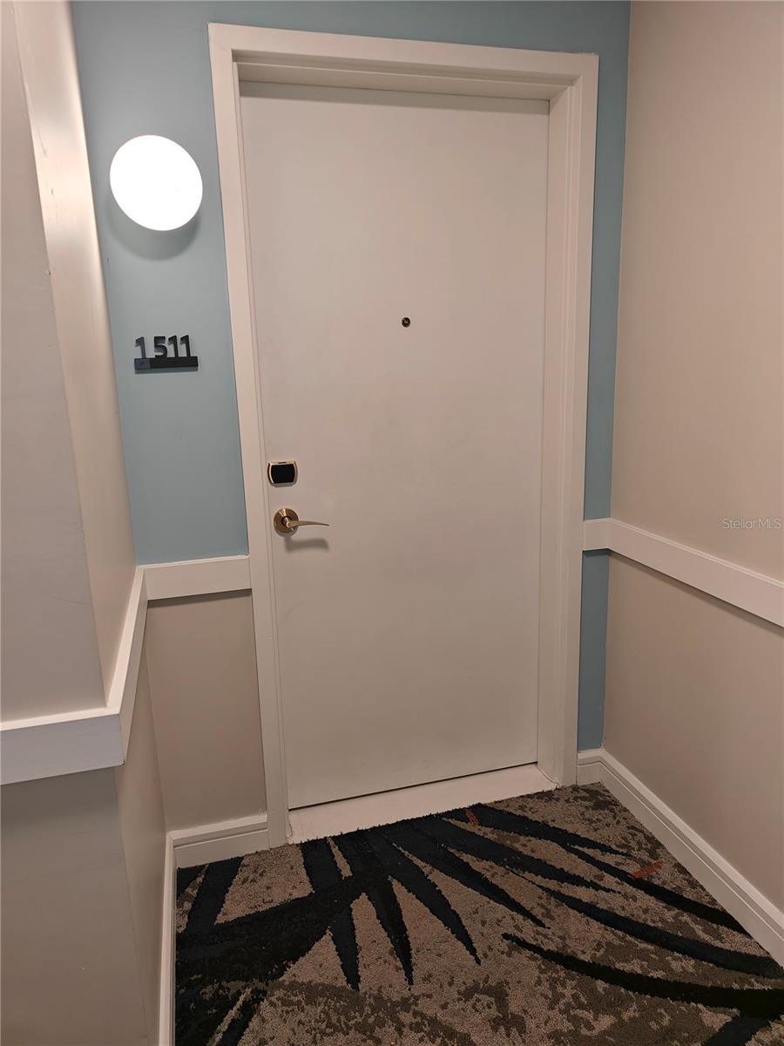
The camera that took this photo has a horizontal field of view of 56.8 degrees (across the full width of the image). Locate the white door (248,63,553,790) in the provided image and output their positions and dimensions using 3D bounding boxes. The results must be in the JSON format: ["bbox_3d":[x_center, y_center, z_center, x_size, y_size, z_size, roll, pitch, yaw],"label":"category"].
[{"bbox_3d":[0.050,-0.154,2.215,0.908,2.114,0.047,-5,13,-15],"label":"white door"}]

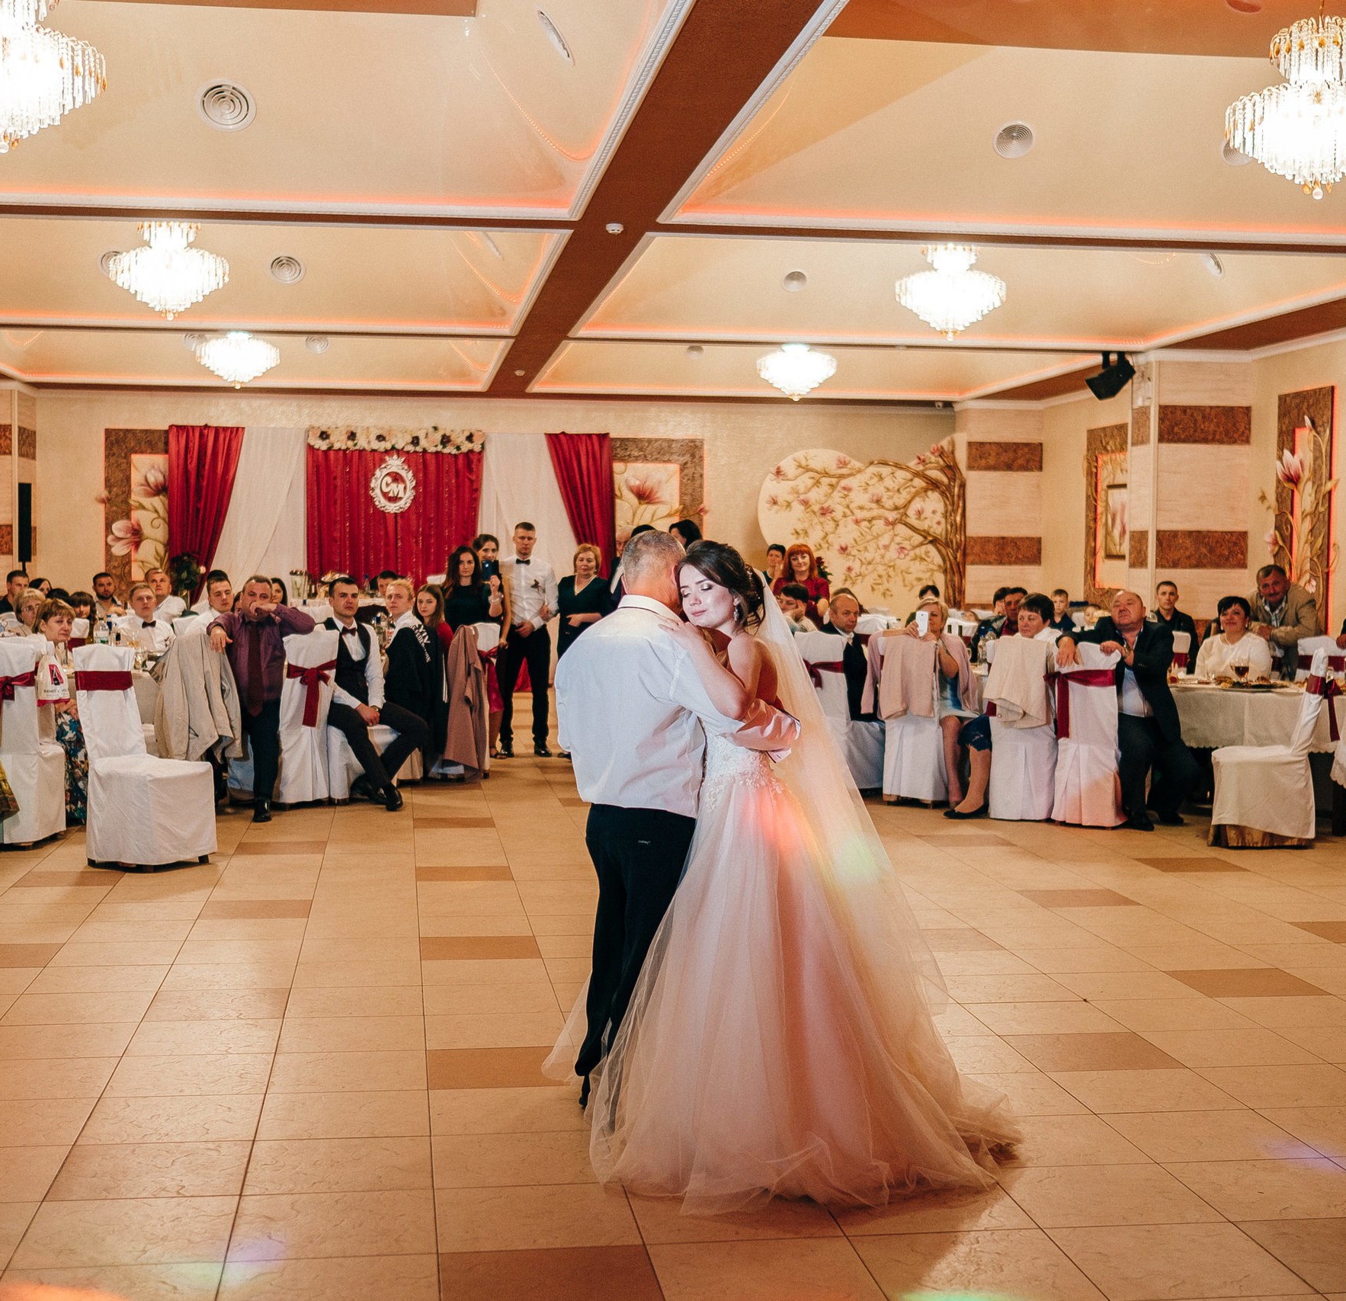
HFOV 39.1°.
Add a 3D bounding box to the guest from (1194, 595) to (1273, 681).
[{"bbox_3d":[3.564,0.302,12.100,0.550,1.300,0.720,2,3,23],"label":"guest"}]

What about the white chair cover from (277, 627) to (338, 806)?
[{"bbox_3d":[-2.254,0.397,11.324,0.420,1.040,0.520,-1,3,-30],"label":"white chair cover"}]

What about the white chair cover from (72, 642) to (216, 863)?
[{"bbox_3d":[-2.534,0.504,9.114,0.520,1.040,0.420,2,3,31],"label":"white chair cover"}]

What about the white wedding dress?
[{"bbox_3d":[0.260,0.494,5.100,1.150,1.578,1.100,0,3,-13],"label":"white wedding dress"}]

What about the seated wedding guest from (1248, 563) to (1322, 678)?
[{"bbox_3d":[4.120,0.175,12.800,0.580,1.500,0.600,2,3,23],"label":"seated wedding guest"}]

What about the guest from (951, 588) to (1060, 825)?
[{"bbox_3d":[1.948,0.319,11.167,0.660,1.310,0.470,-1,3,-23],"label":"guest"}]

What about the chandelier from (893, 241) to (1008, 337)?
[{"bbox_3d":[2.014,-2.610,13.660,0.800,0.750,0.800,0,3,-8],"label":"chandelier"}]

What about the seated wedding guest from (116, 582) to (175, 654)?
[{"bbox_3d":[-3.631,0.178,13.000,0.500,1.290,0.750,0,3,-16],"label":"seated wedding guest"}]

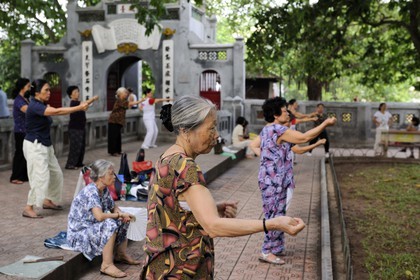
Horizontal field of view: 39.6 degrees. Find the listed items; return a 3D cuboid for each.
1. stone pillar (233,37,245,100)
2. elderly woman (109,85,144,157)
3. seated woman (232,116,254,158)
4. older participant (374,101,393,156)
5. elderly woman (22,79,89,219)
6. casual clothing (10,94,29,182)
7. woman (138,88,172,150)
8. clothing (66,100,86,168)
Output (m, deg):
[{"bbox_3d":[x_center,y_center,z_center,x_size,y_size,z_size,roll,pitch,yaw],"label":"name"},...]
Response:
[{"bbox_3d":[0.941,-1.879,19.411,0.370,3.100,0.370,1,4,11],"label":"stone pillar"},{"bbox_3d":[-1.891,-0.416,13.043,0.780,1.510,0.480,1,4,7],"label":"elderly woman"},{"bbox_3d":[0.857,-0.072,15.262,0.620,1.070,0.480,1,4,9],"label":"seated woman"},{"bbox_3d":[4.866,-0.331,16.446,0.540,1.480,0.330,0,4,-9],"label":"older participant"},{"bbox_3d":[-1.669,0.072,6.415,0.780,1.490,0.480,1,4,7],"label":"elderly woman"},{"bbox_3d":[-2.858,-0.031,8.835,0.340,1.330,0.400,1,4,7],"label":"casual clothing"},{"bbox_3d":[-1.394,-0.548,14.926,0.820,1.510,0.480,1,4,7],"label":"woman"},{"bbox_3d":[-2.432,-0.107,10.628,0.300,1.230,0.380,2,4,17],"label":"clothing"}]

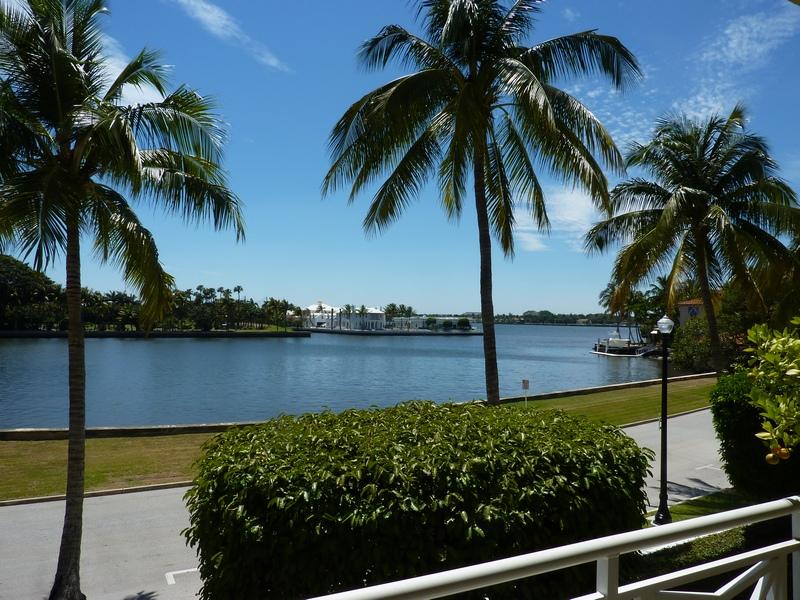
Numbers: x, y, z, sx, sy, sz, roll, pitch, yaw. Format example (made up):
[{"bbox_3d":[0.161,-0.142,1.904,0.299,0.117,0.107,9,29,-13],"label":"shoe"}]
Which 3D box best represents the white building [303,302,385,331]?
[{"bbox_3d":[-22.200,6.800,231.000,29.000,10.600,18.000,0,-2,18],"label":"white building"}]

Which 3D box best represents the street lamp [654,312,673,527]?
[{"bbox_3d":[5.720,2.580,12.530,0.380,4.550,0.380,1,-2,0],"label":"street lamp"}]

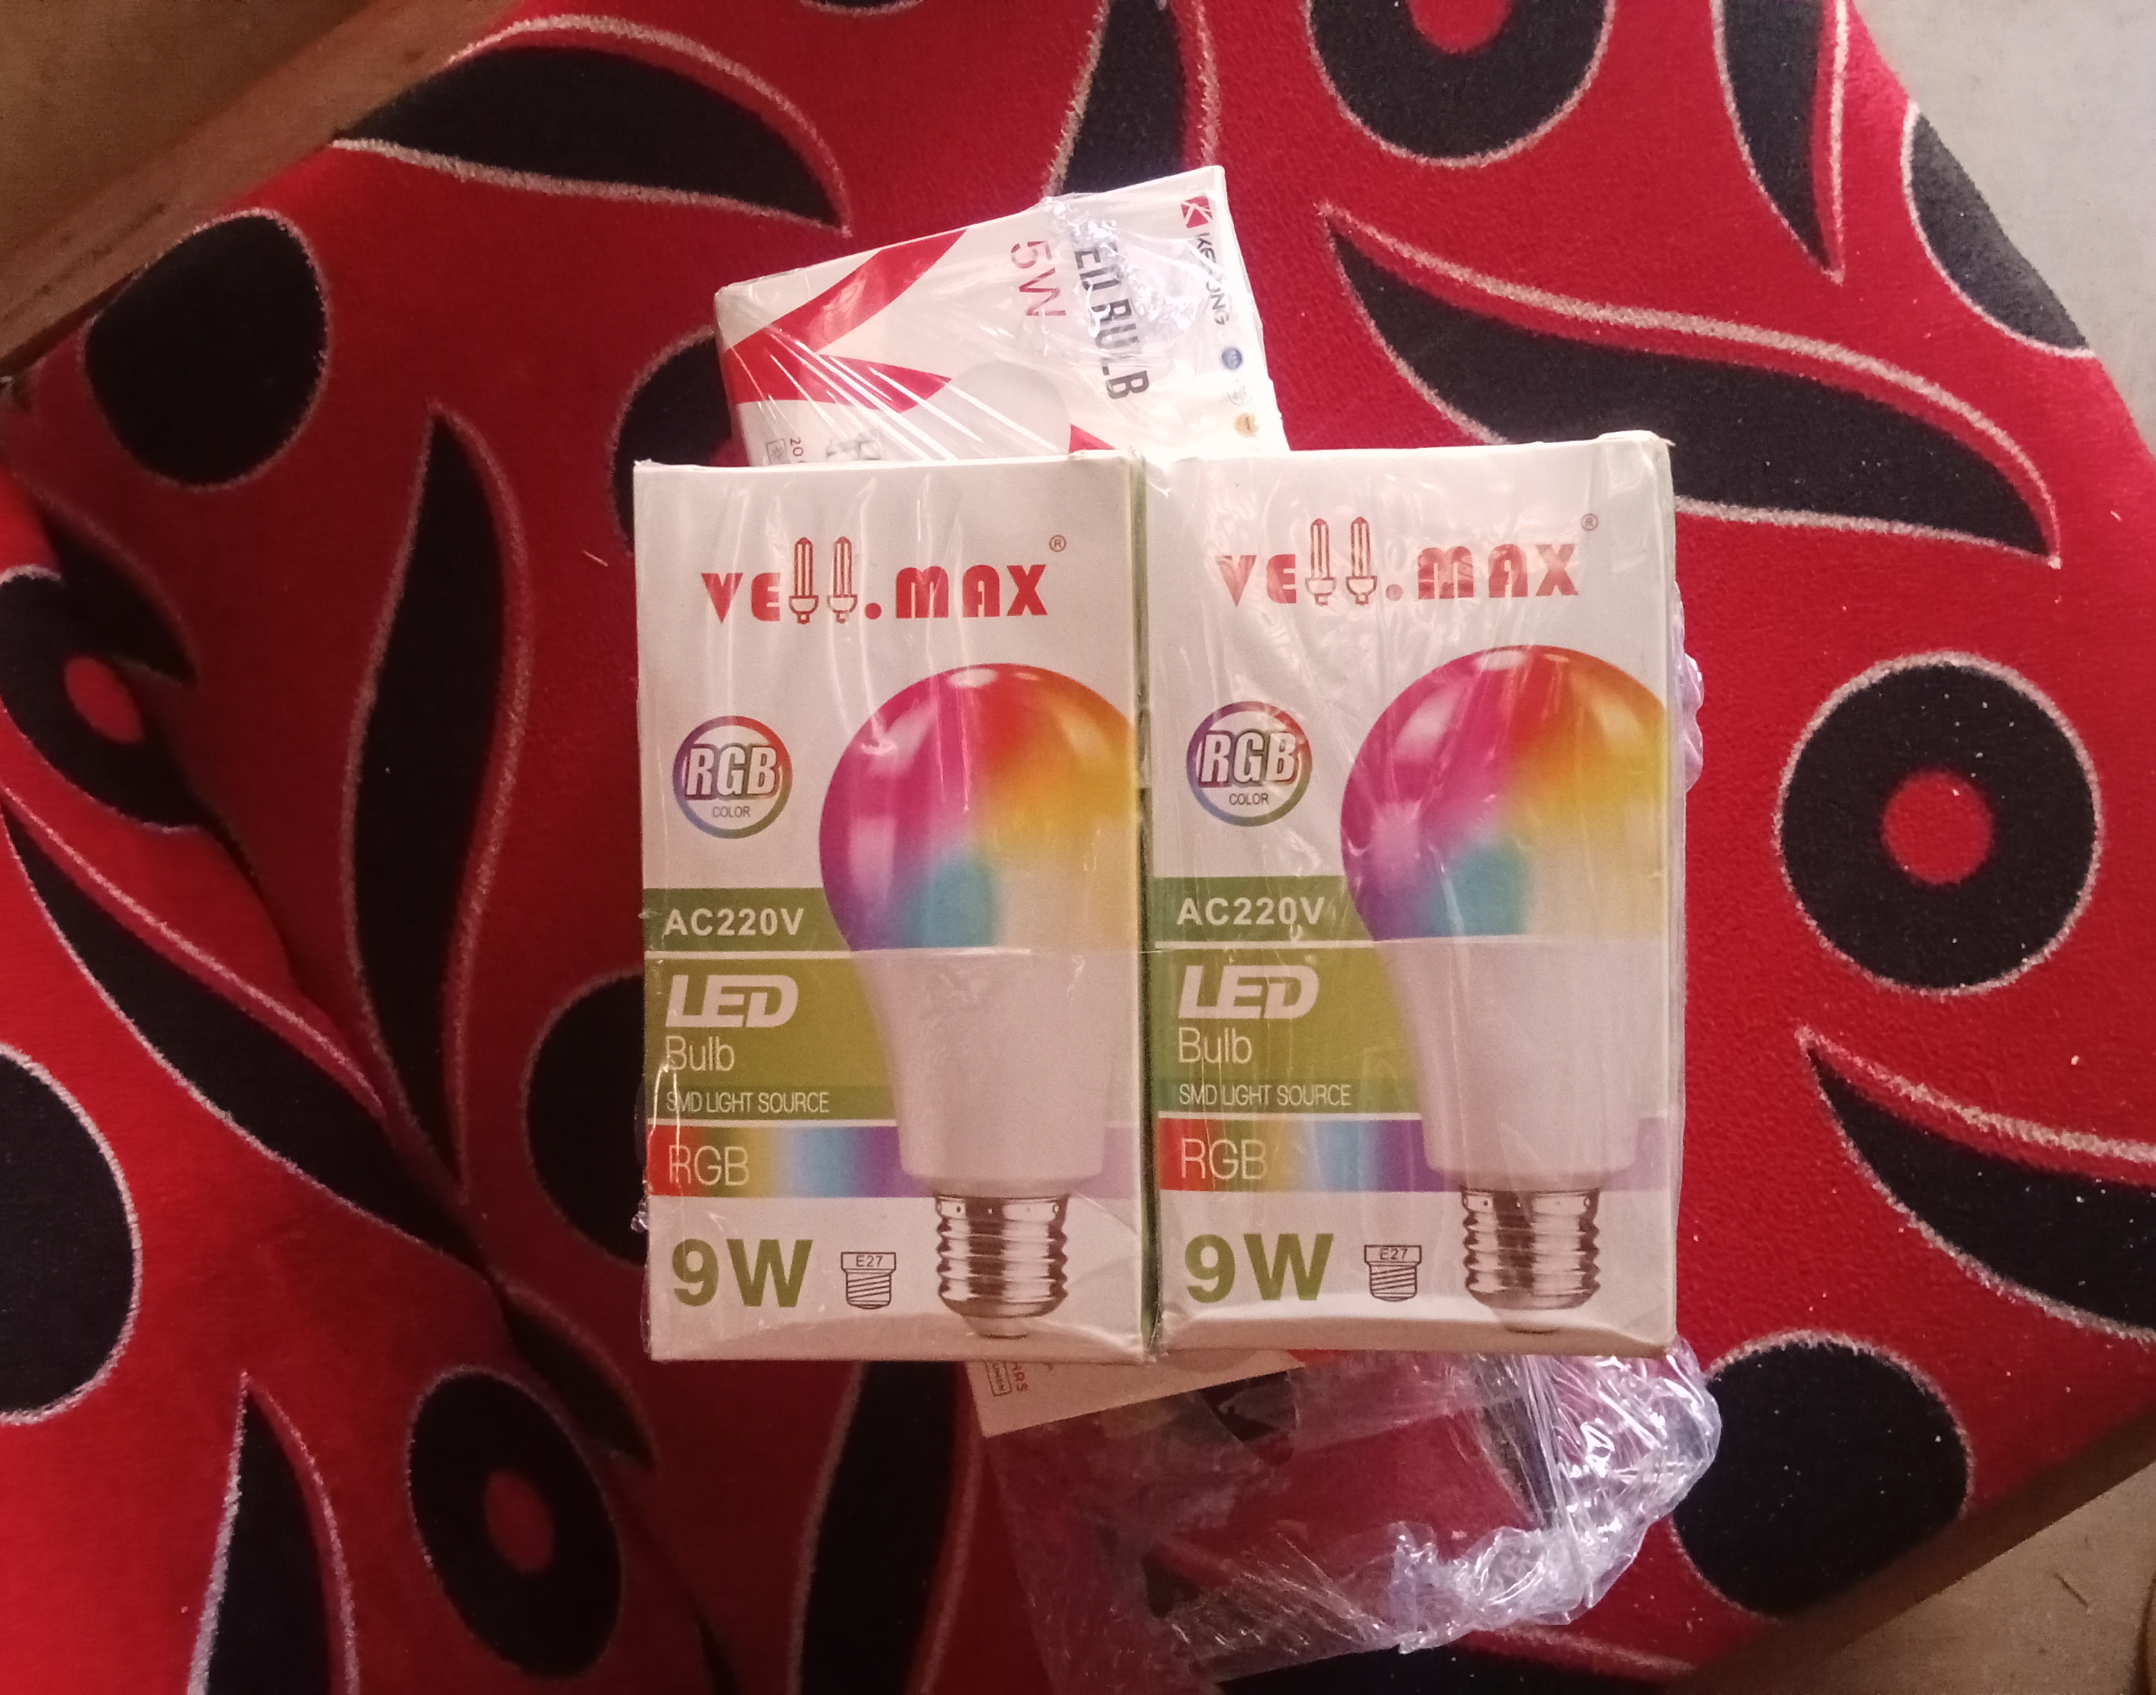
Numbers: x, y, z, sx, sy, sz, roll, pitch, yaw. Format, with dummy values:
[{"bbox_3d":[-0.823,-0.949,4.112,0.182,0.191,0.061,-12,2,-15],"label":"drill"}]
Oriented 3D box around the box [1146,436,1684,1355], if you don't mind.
[{"bbox_3d":[0.043,0.007,0.259,0.063,0.063,0.113,-1,90,2],"label":"box"}]

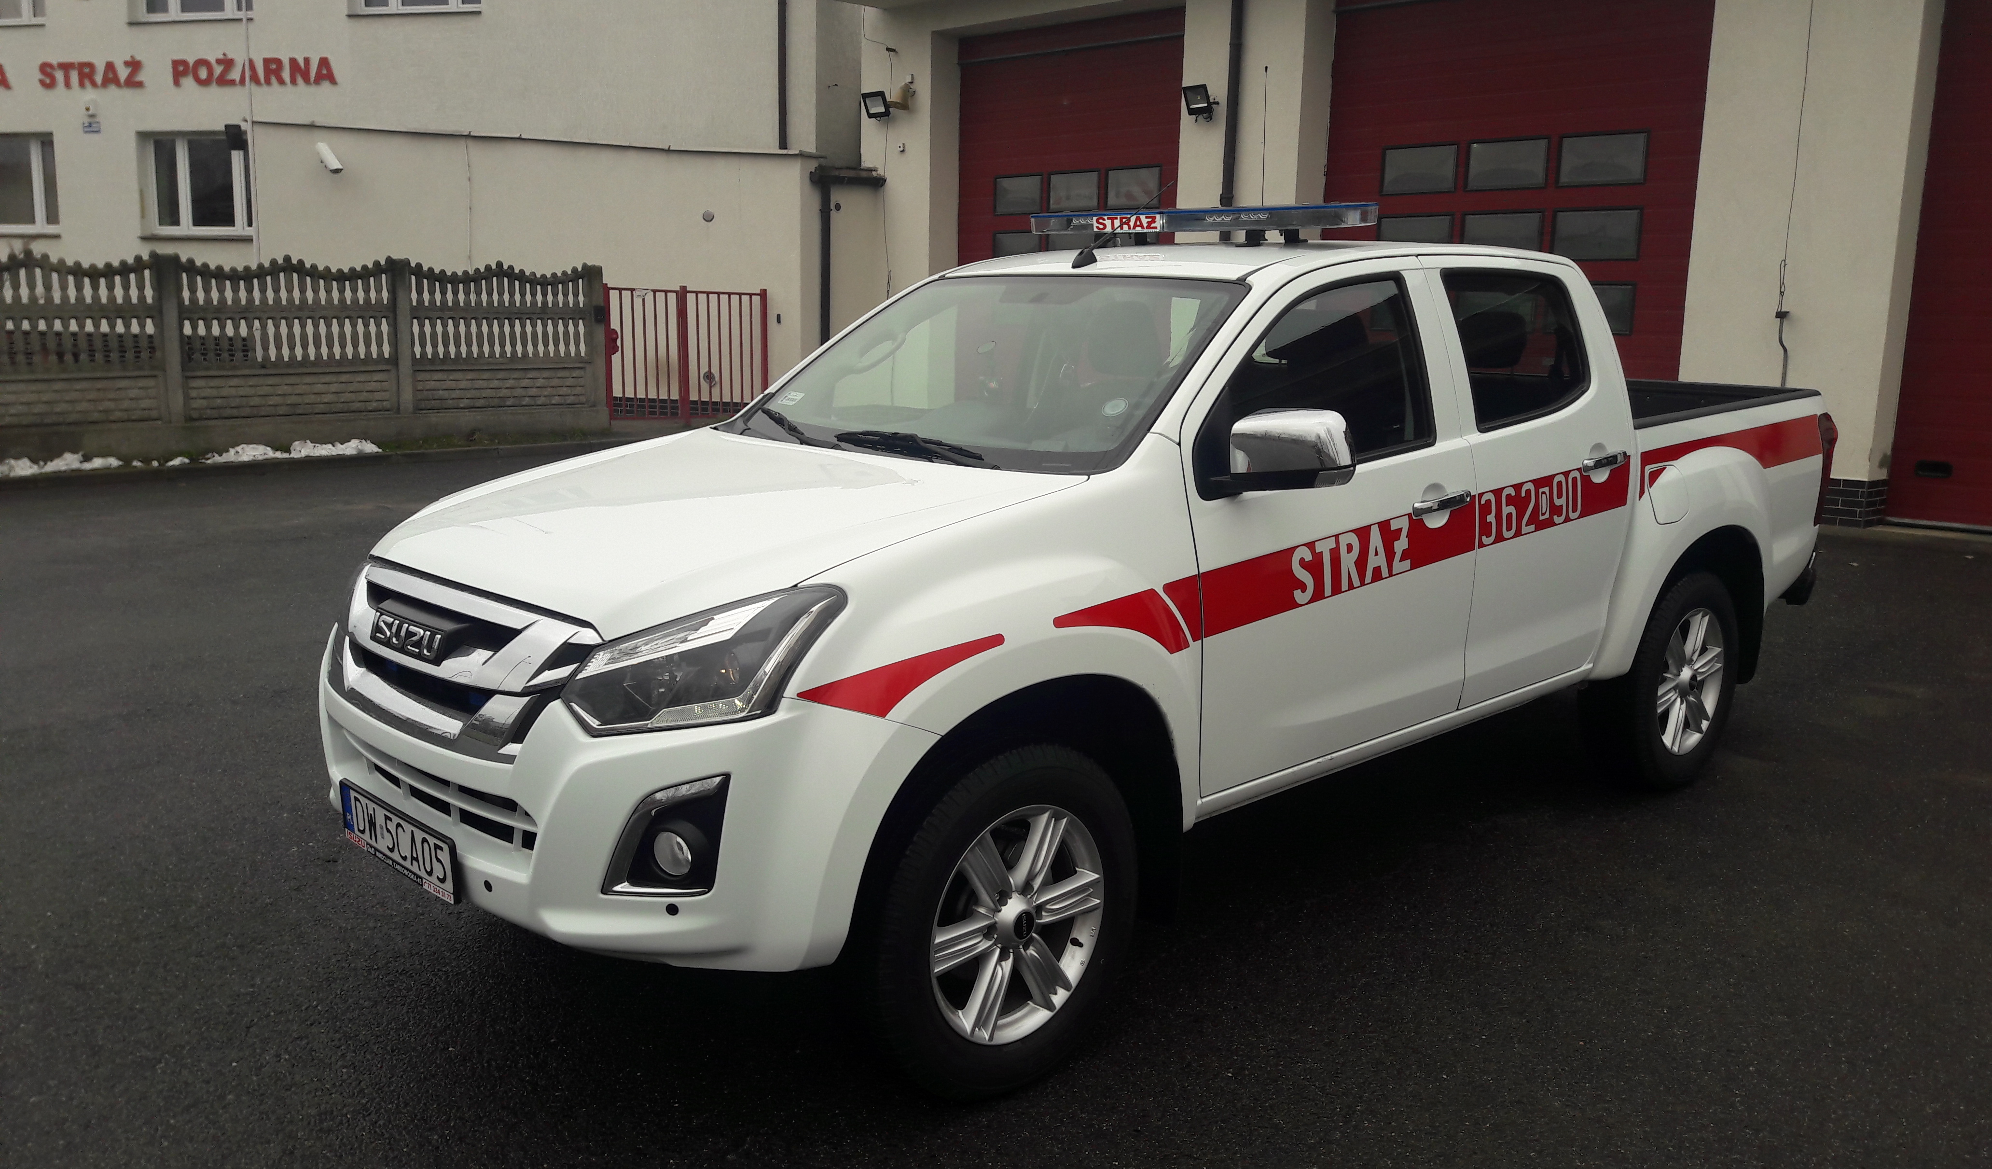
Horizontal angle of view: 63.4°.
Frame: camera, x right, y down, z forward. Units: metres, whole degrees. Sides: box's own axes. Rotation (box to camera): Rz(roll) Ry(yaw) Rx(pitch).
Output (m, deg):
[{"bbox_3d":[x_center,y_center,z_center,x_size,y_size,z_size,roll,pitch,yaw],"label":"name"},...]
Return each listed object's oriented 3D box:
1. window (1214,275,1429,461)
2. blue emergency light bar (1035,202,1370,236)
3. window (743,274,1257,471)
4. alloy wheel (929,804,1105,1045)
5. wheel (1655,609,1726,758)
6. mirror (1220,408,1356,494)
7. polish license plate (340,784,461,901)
[{"bbox_3d":[0.790,-0.529,4.004,0.960,0.490,0.045,-9,-6,-42],"label":"window"},{"bbox_3d":[0.582,-1.052,4.683,0.260,0.062,1.120,-9,14,-42],"label":"blue emergency light bar"},{"bbox_3d":[-0.039,-0.603,4.176,1.470,0.100,0.825,11,46,46],"label":"window"},{"bbox_3d":[-0.009,0.675,3.327,0.487,0.487,0.190,-9,14,-42],"label":"alloy wheel"},{"bbox_3d":[2.249,0.312,5.412,0.487,0.487,0.190,-9,14,-42],"label":"wheel"},{"bbox_3d":[0.645,-0.292,3.557,0.140,0.190,0.265,-9,14,-42],"label":"mirror"},{"bbox_3d":[-1.213,0.517,3.281,0.025,0.130,0.530,-12,16,-42],"label":"polish license plate"}]

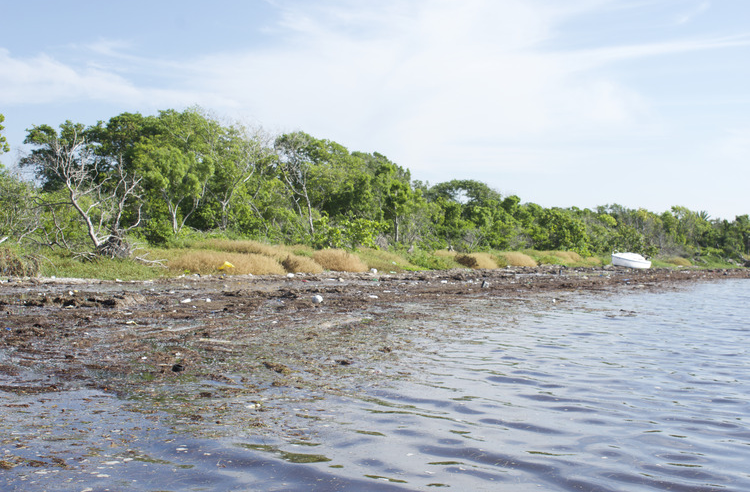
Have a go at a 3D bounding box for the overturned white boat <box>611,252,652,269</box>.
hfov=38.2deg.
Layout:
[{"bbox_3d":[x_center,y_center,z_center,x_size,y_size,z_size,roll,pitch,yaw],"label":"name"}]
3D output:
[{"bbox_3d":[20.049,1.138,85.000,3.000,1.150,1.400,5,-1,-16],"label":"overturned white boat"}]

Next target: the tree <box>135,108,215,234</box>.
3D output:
[{"bbox_3d":[-9.625,-3.528,52.000,4.100,6.100,4.000,0,-1,0],"label":"tree"}]

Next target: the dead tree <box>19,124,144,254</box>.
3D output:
[{"bbox_3d":[-12.914,-2.478,47.500,5.200,5.900,4.200,0,-1,0],"label":"dead tree"}]

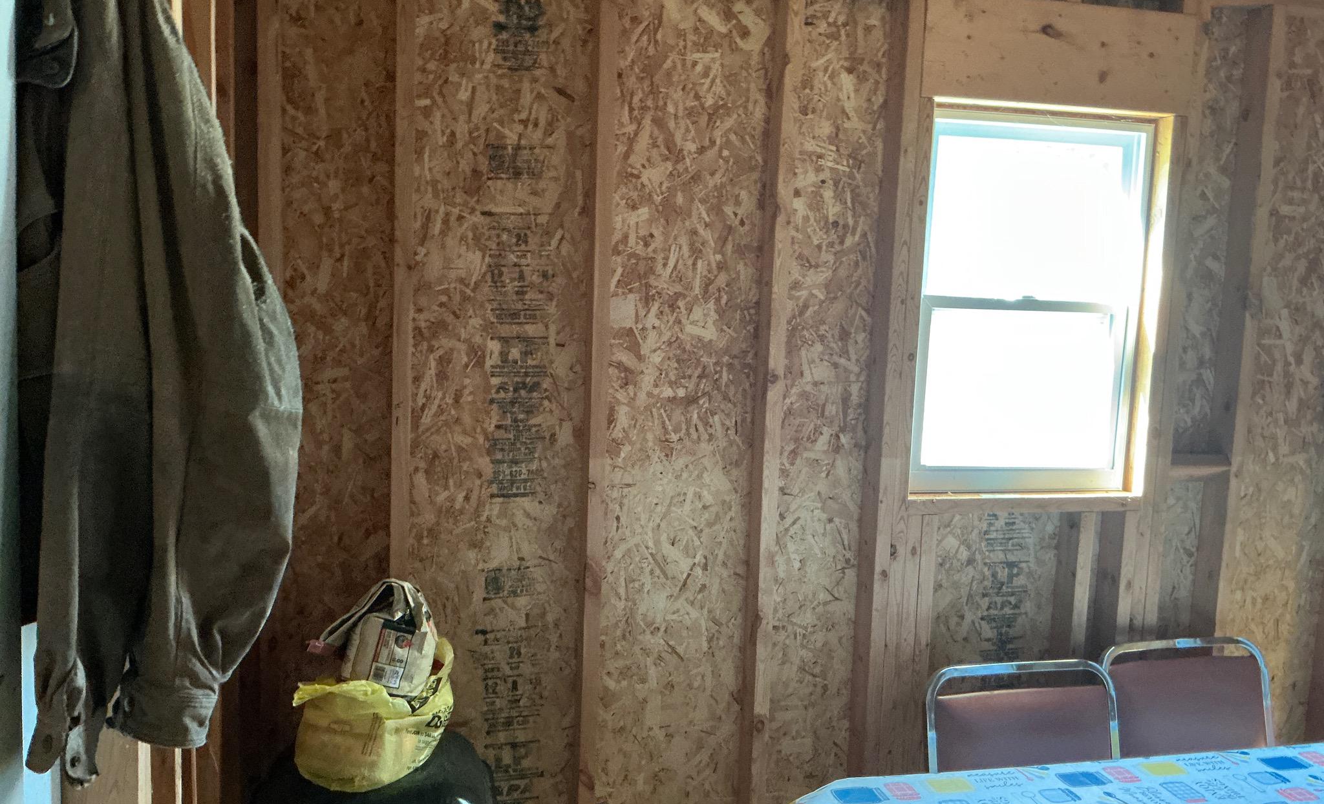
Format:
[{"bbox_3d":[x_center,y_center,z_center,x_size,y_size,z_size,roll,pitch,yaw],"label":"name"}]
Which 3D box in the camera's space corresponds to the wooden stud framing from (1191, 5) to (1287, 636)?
[{"bbox_3d":[1.428,0.216,2.726,0.038,2.352,0.089,1,6,-12],"label":"wooden stud framing"}]

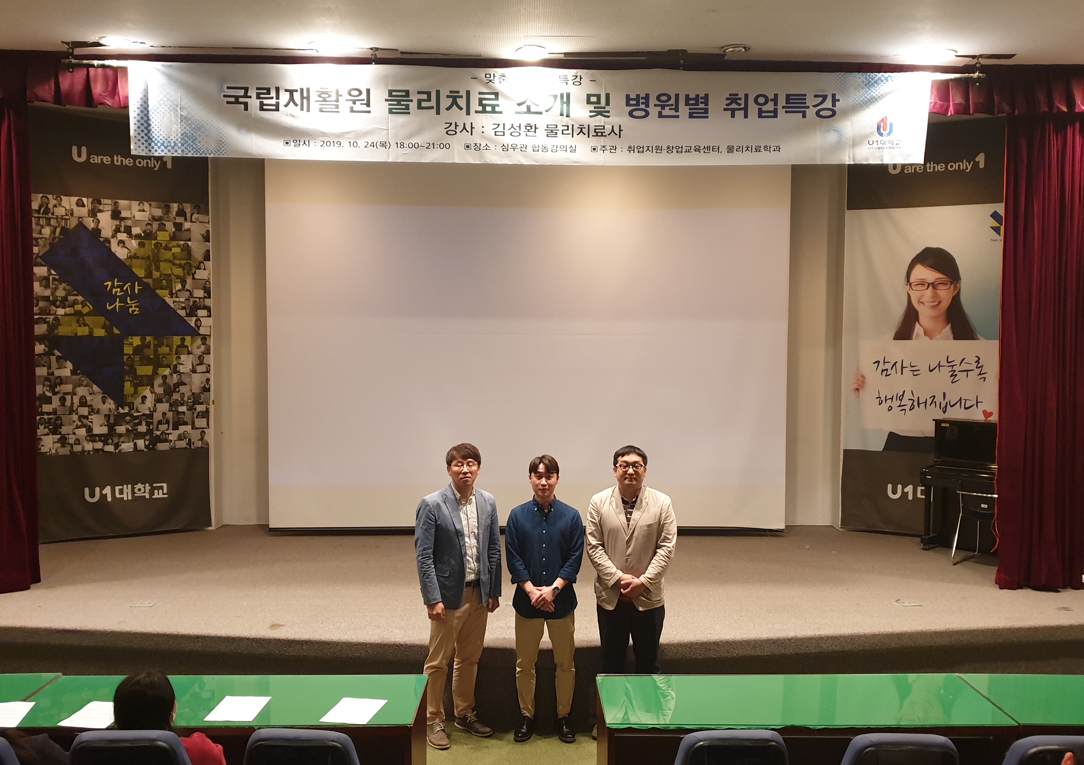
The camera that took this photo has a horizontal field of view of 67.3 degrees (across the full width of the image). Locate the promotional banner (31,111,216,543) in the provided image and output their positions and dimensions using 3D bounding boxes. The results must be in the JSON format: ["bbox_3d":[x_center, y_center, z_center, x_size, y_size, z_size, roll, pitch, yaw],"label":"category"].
[{"bbox_3d":[-4.164,-0.536,8.106,1.580,4.120,0.030,-1,3,-22],"label":"promotional banner"}]

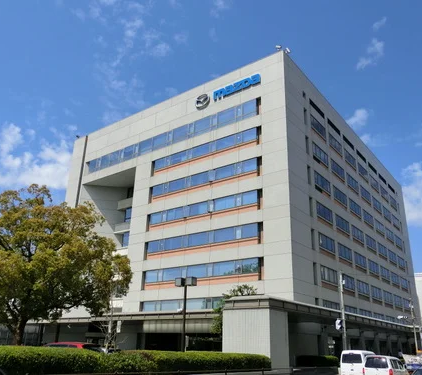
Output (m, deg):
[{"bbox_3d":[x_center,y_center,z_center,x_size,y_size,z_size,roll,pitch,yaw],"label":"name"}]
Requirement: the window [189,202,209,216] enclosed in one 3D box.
[{"bbox_3d":[-1.422,2.624,49.725,2.770,1.422,0.200,-14,-26,35],"label":"window"}]

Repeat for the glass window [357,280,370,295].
[{"bbox_3d":[19.455,12.876,53.284,0.170,1.620,4.420,-14,-26,35],"label":"glass window"}]

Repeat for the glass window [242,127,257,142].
[{"bbox_3d":[4.707,-6.214,51.052,1.950,1.400,0.150,-14,-26,35],"label":"glass window"}]

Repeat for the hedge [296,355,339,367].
[{"bbox_3d":[9.178,14.798,35.763,1.050,0.860,6.653,-14,-26,35],"label":"hedge"}]

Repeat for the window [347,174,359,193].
[{"bbox_3d":[19.921,-0.528,58.600,0.170,1.620,4.420,-14,-26,35],"label":"window"}]

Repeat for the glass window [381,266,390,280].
[{"bbox_3d":[28.789,14.200,68.916,0.150,1.690,4.980,-14,-26,35],"label":"glass window"}]

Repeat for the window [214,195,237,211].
[{"bbox_3d":[1.505,1.755,45.491,2.780,1.360,0.170,-14,-26,35],"label":"window"}]

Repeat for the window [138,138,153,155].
[{"bbox_3d":[-9.325,-5.904,59.781,2.836,2.098,0.180,-14,-26,35],"label":"window"}]

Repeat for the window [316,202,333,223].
[{"bbox_3d":[13.608,3.072,49.907,0.180,1.682,4.676,-14,-26,35],"label":"window"}]

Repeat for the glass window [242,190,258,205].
[{"bbox_3d":[4.253,1.222,45.695,1.901,1.451,0.200,-14,-26,35],"label":"glass window"}]

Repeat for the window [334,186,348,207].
[{"bbox_3d":[18.250,1.456,58.611,0.150,1.680,4.700,-14,-26,35],"label":"window"}]

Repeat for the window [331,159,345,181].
[{"bbox_3d":[17.408,-2.320,57.202,0.200,1.731,4.761,-14,-26,35],"label":"window"}]

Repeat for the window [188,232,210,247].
[{"bbox_3d":[-1.422,6.044,48.297,2.805,1.393,0.200,-14,-26,35],"label":"window"}]

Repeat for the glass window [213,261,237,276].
[{"bbox_3d":[1.343,8.340,42.887,2.780,1.360,0.170,-14,-26,35],"label":"glass window"}]

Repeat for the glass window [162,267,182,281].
[{"bbox_3d":[-4.665,10.408,50.047,3.058,1.485,0.180,-14,-26,35],"label":"glass window"}]

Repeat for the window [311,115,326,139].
[{"bbox_3d":[14.674,-8.058,56.931,0.150,1.850,4.850,-14,-26,35],"label":"window"}]

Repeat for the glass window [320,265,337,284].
[{"bbox_3d":[13.438,9.983,47.266,0.200,1.648,4.704,-14,-26,35],"label":"glass window"}]

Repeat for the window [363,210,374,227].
[{"bbox_3d":[24.295,4.822,64.305,0.180,1.682,4.676,-14,-26,35],"label":"window"}]

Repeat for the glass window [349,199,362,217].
[{"bbox_3d":[19.784,2.908,57.214,0.170,1.620,4.420,-14,-26,35],"label":"glass window"}]

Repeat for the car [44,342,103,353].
[{"bbox_3d":[-8.484,10.186,25.085,4.500,1.670,1.820,-14,-26,35],"label":"car"}]

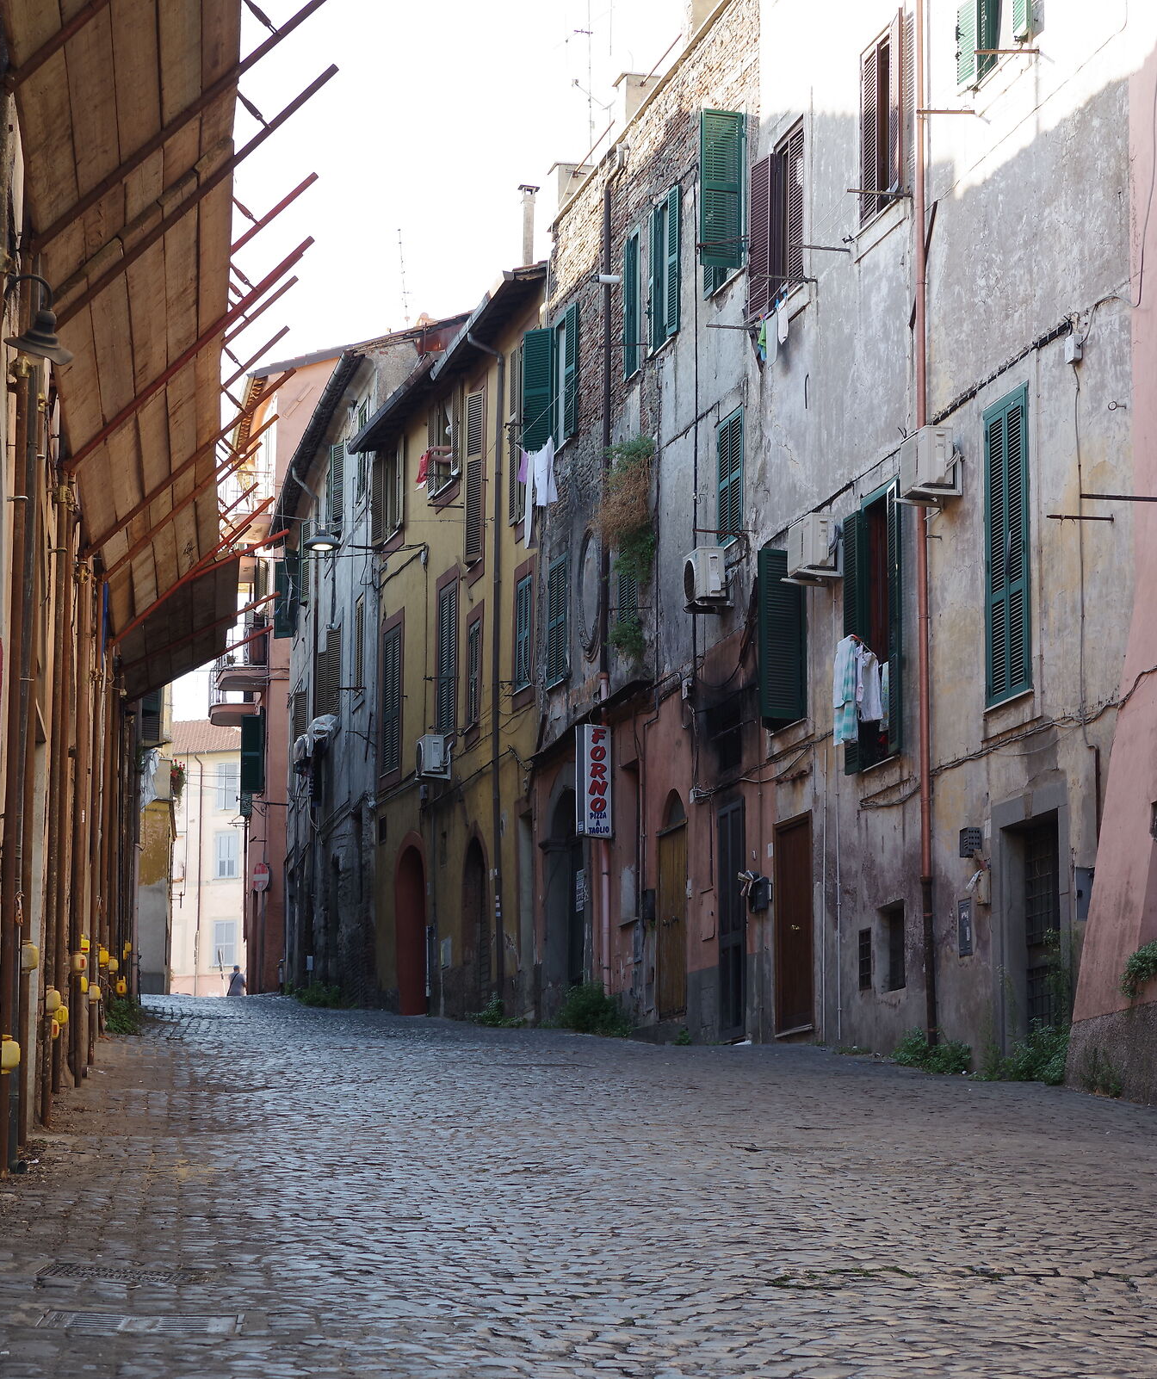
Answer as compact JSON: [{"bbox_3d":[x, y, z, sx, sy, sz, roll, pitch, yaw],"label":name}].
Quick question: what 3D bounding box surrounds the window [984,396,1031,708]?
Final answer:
[{"bbox_3d":[3.545,-1.170,30.853,0.080,2.514,1.200,2,-8,-11],"label":"window"}]

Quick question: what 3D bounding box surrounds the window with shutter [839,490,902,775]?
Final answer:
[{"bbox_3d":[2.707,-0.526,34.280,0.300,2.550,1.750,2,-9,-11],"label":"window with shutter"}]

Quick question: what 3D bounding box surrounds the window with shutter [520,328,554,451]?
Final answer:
[{"bbox_3d":[-0.511,-3.875,48.200,0.450,1.600,0.060,-5,-11,29],"label":"window with shutter"}]

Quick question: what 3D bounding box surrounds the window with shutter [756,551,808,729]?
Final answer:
[{"bbox_3d":[2.023,-0.548,37.200,0.480,1.683,0.060,2,-8,-13],"label":"window with shutter"}]

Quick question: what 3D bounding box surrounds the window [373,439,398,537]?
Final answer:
[{"bbox_3d":[-3.138,-3.256,60.947,0.250,1.650,1.500,3,-9,-15],"label":"window"}]

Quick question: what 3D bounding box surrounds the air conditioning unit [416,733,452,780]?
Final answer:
[{"bbox_3d":[-2.161,0.982,54.679,0.290,0.550,0.760,2,-8,-14],"label":"air conditioning unit"}]

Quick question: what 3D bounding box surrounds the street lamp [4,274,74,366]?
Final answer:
[{"bbox_3d":[-2.341,-1.602,16.200,0.320,0.400,0.310,1,-8,-7],"label":"street lamp"}]

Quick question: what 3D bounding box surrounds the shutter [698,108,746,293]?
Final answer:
[{"bbox_3d":[1.537,-5.316,39.700,0.490,1.720,0.060,4,-10,-20],"label":"shutter"}]

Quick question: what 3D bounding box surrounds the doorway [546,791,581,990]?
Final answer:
[{"bbox_3d":[-0.060,2.761,48.429,0.350,2.925,2.150,2,-8,-12],"label":"doorway"}]

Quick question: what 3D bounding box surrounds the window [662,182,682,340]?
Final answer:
[{"bbox_3d":[1.052,-4.929,43.775,0.150,1.775,1.069,2,-8,-12],"label":"window"}]

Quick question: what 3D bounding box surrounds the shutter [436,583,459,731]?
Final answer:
[{"bbox_3d":[-1.927,-0.427,55.025,0.120,2.318,1.280,2,-8,-14],"label":"shutter"}]

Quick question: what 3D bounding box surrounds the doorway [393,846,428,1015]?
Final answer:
[{"bbox_3d":[-2.447,3.681,56.900,0.300,2.582,1.850,2,-8,-14],"label":"doorway"}]

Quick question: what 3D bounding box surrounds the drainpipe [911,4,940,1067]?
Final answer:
[{"bbox_3d":[3.165,-1.640,34.000,0.100,9.700,0.100,3,-10,-14],"label":"drainpipe"}]

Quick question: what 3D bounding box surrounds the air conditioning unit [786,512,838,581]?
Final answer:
[{"bbox_3d":[2.269,-1.368,36.317,0.280,0.530,0.780,2,-8,-11],"label":"air conditioning unit"}]

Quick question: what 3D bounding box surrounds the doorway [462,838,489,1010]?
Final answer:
[{"bbox_3d":[-1.484,3.401,54.031,0.400,2.500,1.750,2,-9,-11],"label":"doorway"}]

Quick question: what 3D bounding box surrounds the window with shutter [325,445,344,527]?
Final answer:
[{"bbox_3d":[-4.349,-3.627,66.792,0.300,1.600,1.200,2,-9,-11],"label":"window with shutter"}]

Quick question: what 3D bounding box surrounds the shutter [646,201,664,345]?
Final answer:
[{"bbox_3d":[0.911,-4.772,43.000,0.130,1.750,0.750,3,-10,-14],"label":"shutter"}]

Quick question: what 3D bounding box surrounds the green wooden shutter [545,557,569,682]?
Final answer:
[{"bbox_3d":[-0.278,-0.894,48.625,0.120,1.620,1.150,2,-9,-13],"label":"green wooden shutter"}]

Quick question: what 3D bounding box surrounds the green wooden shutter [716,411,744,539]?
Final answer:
[{"bbox_3d":[1.620,-2.290,40.100,0.100,1.400,0.900,3,-10,-14],"label":"green wooden shutter"}]

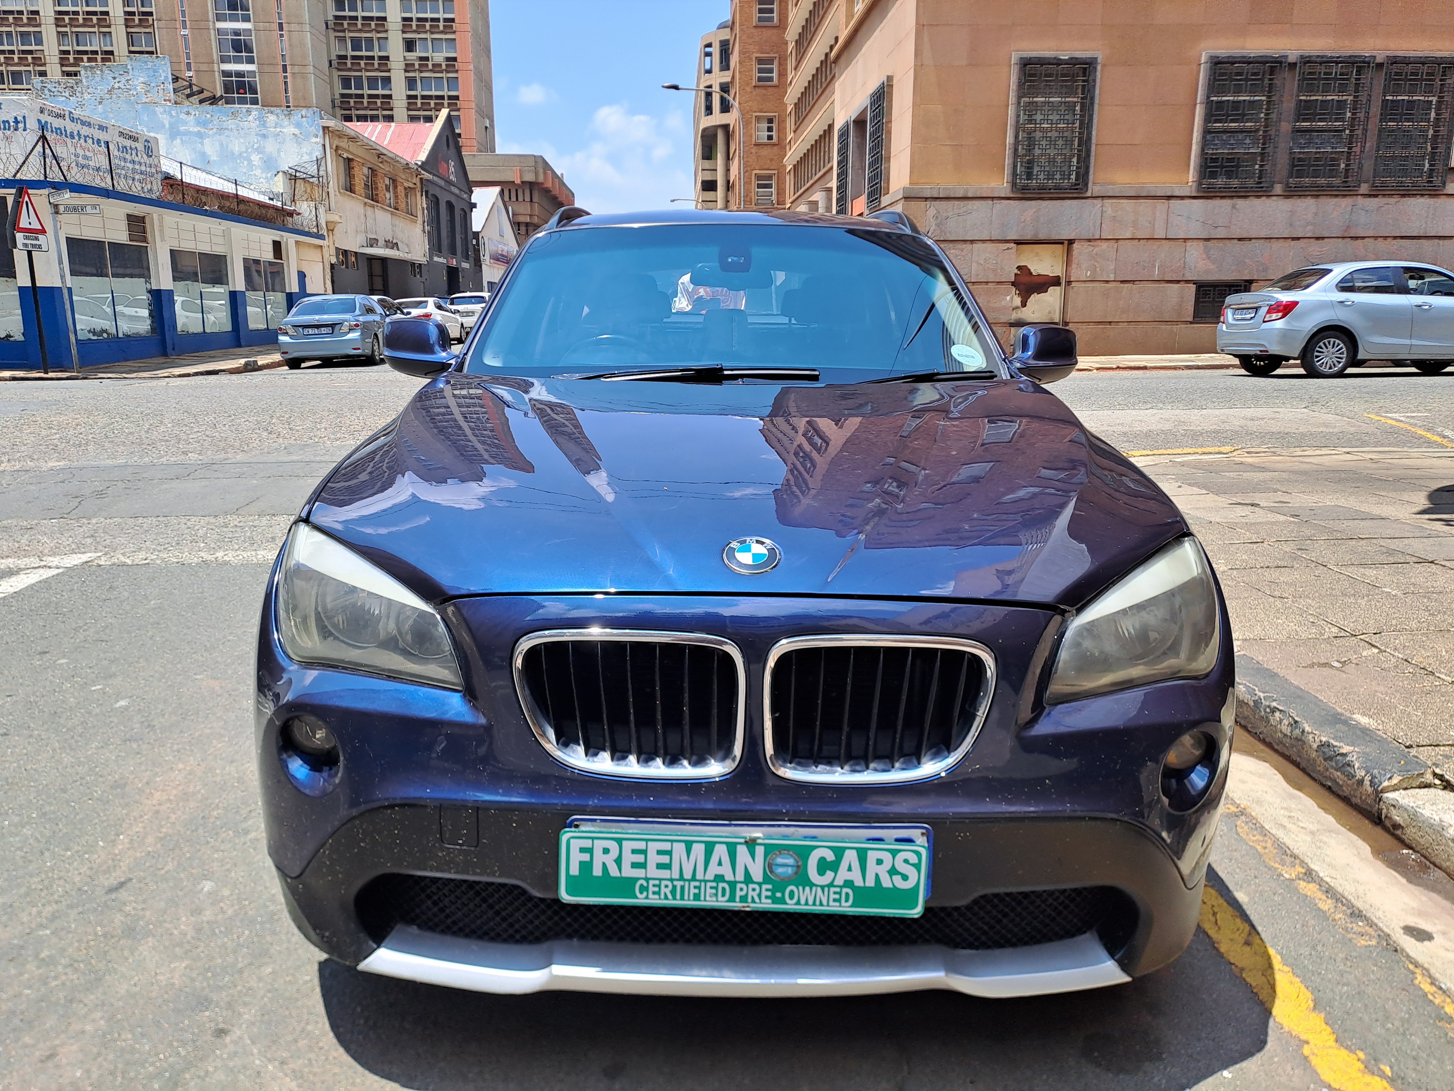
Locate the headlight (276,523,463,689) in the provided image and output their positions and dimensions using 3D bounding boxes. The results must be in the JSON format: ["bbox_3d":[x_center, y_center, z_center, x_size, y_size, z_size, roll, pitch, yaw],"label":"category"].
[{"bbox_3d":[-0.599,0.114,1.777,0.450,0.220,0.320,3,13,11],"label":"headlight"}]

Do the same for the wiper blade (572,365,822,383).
[{"bbox_3d":[-0.067,-0.427,2.631,0.610,0.050,0.065,0,13,-1],"label":"wiper blade"}]

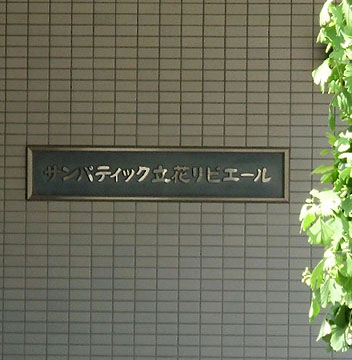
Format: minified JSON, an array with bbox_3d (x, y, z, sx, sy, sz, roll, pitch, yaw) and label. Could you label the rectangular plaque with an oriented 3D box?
[{"bbox_3d":[-0.083,-0.028,15.125,1.200,0.250,0.045,1,-1,3],"label":"rectangular plaque"}]

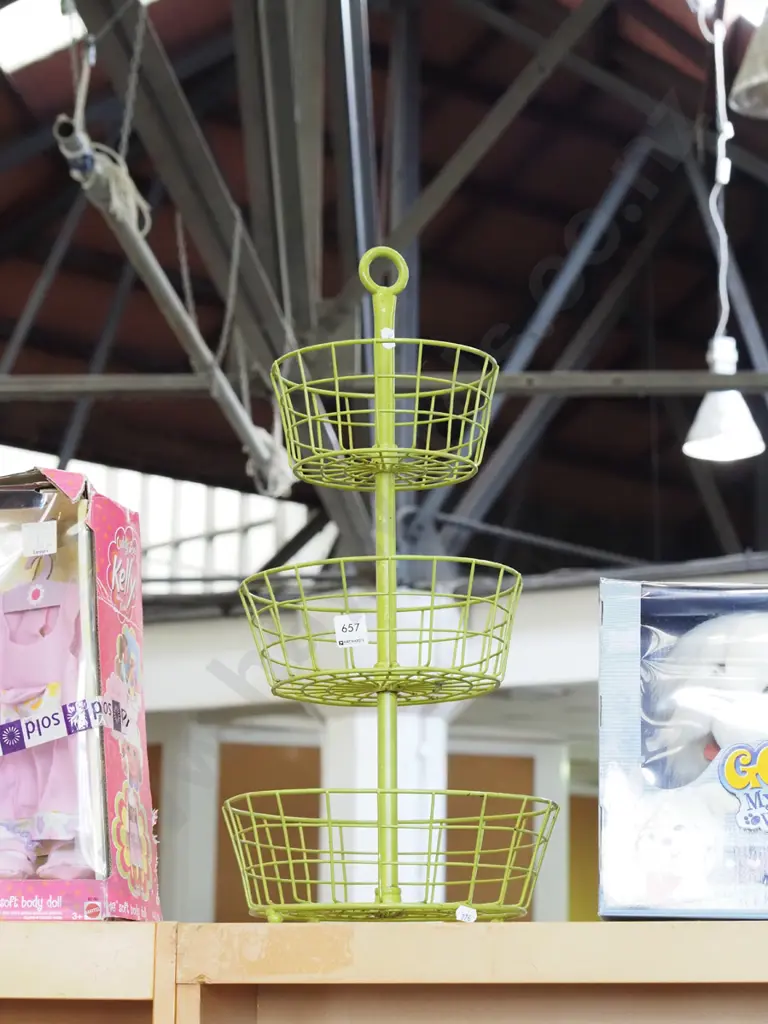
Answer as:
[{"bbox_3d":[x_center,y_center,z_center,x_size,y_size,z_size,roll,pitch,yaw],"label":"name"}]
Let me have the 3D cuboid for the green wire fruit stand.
[{"bbox_3d":[0.002,0.057,2.248,0.299,0.620,0.299,0,-12,0],"label":"green wire fruit stand"}]

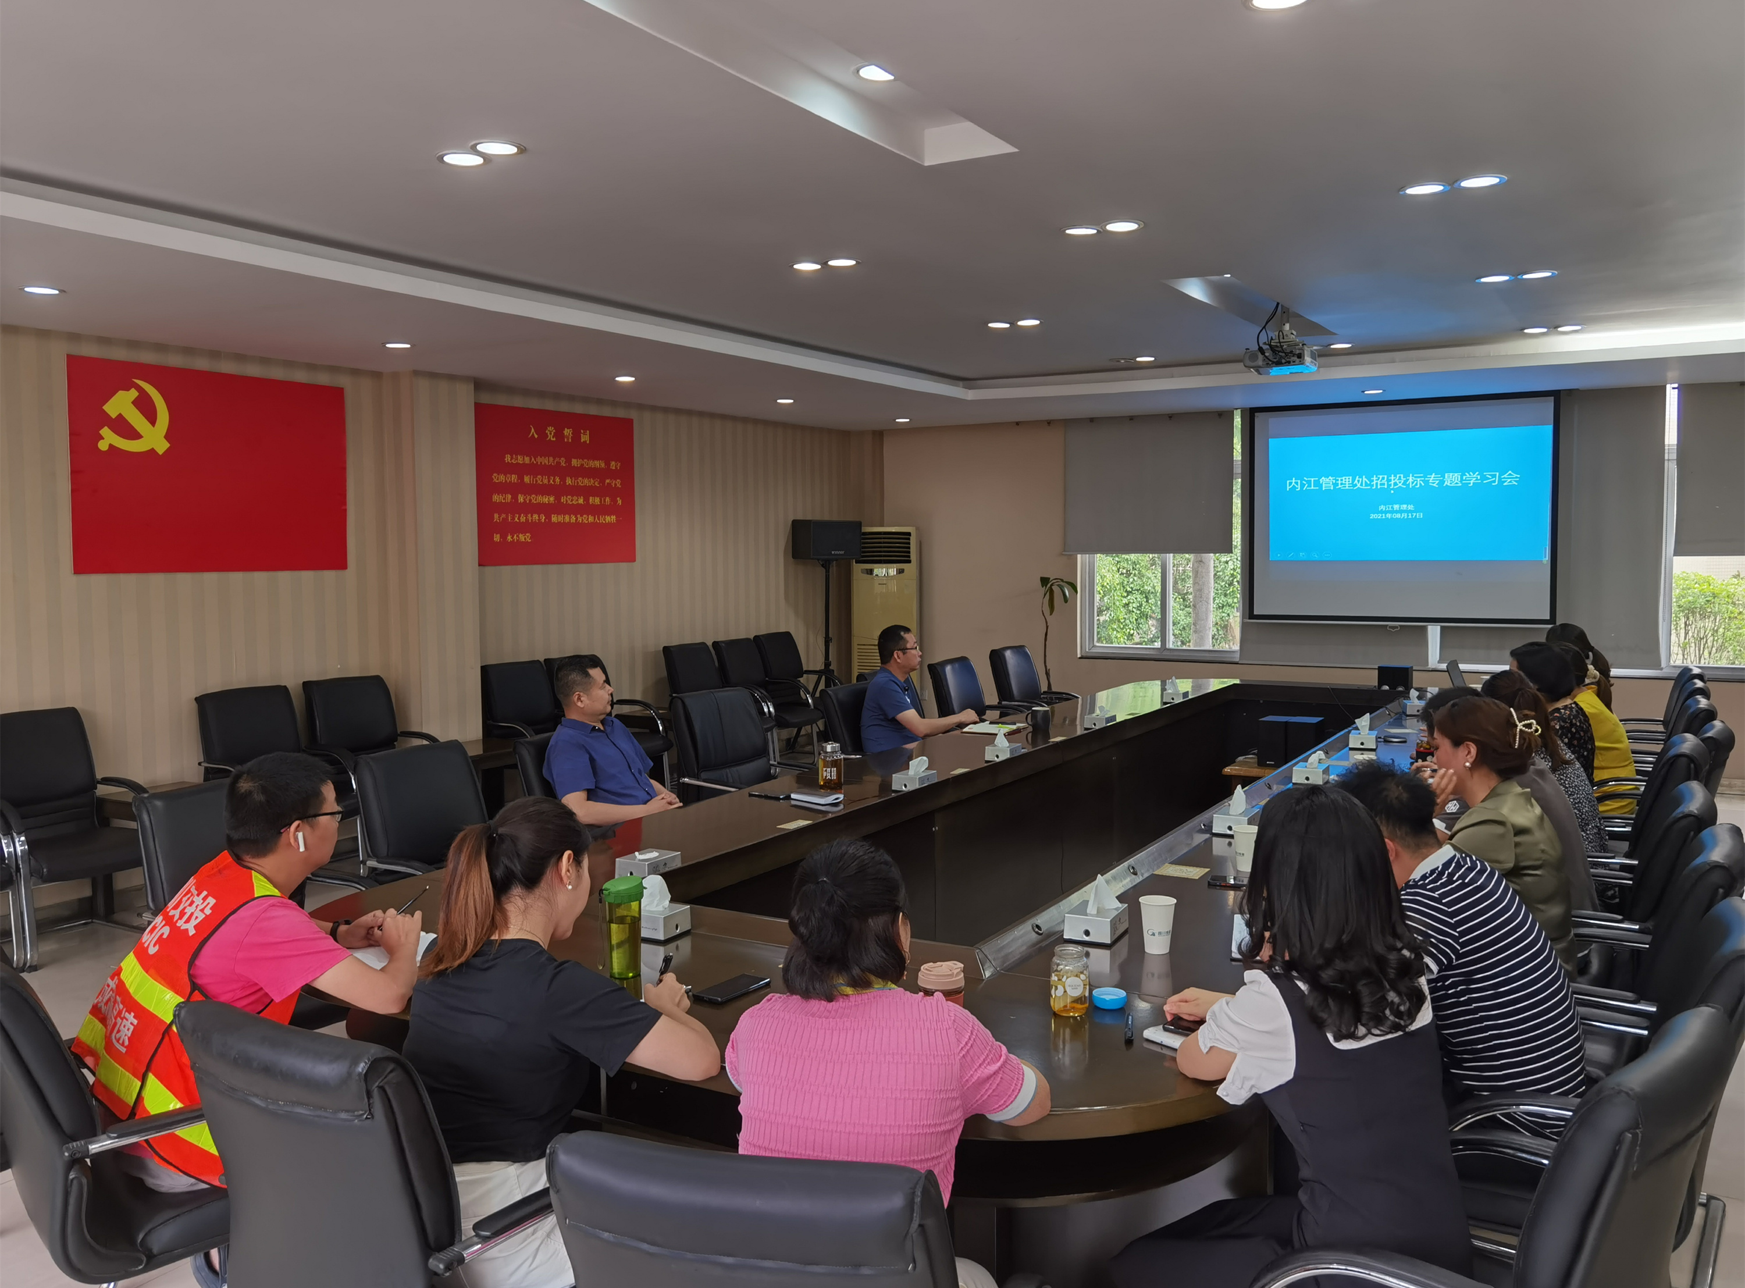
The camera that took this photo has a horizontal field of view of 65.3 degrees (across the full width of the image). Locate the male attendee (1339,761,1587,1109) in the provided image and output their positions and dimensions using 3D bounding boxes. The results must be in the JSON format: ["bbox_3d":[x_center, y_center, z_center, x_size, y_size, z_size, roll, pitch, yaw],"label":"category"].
[{"bbox_3d":[1.101,0.836,2.980,0.520,1.180,0.800,-4,5,-39],"label":"male attendee"}]

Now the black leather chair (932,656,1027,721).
[{"bbox_3d":[0.612,0.590,7.665,0.600,0.976,0.580,2,5,31],"label":"black leather chair"}]

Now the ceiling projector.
[{"bbox_3d":[2.112,-1.549,7.045,0.310,0.300,0.280,2,5,31],"label":"ceiling projector"}]

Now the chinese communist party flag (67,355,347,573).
[{"bbox_3d":[-3.156,-0.834,6.614,0.030,0.965,1.440,2,5,31],"label":"chinese communist party flag"}]

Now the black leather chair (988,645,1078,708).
[{"bbox_3d":[1.080,0.518,8.564,0.610,0.970,0.570,2,5,36],"label":"black leather chair"}]

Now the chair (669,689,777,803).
[{"bbox_3d":[-0.531,0.713,6.109,0.610,0.970,0.570,2,5,35],"label":"chair"}]

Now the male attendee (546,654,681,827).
[{"bbox_3d":[-0.839,0.677,4.896,0.880,1.250,0.550,2,5,26],"label":"male attendee"}]

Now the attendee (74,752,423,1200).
[{"bbox_3d":[-1.179,0.836,2.707,0.760,1.245,0.560,-4,6,-42],"label":"attendee"}]

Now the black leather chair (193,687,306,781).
[{"bbox_3d":[-2.854,0.724,6.405,0.620,0.970,0.580,3,5,37],"label":"black leather chair"}]

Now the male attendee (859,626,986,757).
[{"bbox_3d":[0.233,0.541,6.417,0.730,1.265,0.510,0,4,8],"label":"male attendee"}]

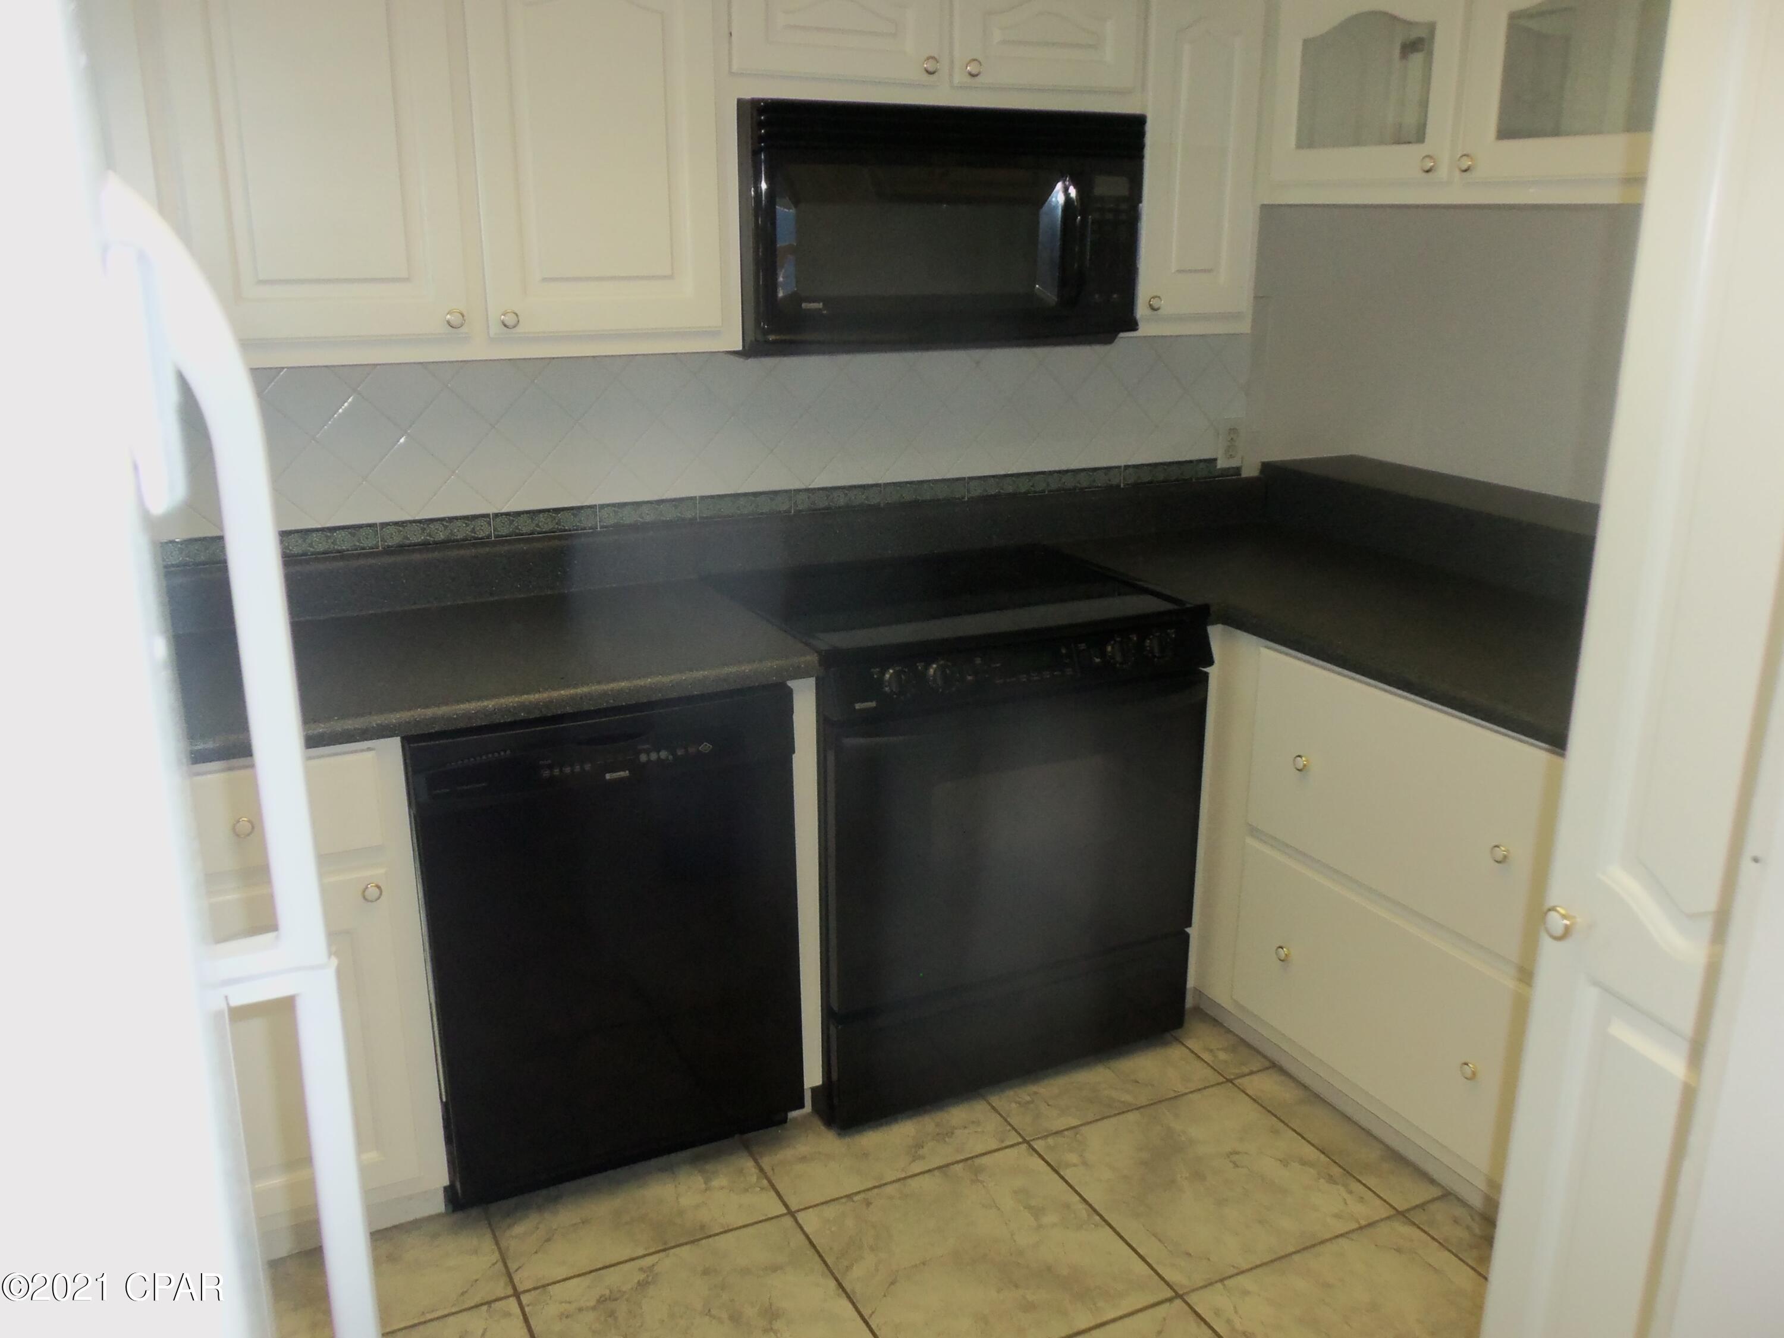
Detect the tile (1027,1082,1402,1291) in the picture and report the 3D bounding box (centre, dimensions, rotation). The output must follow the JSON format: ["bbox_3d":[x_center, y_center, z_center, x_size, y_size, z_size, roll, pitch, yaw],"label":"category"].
[{"bbox_3d":[0.543,0.881,2.490,0.447,0.010,0.447,-8,18,-25],"label":"tile"}]

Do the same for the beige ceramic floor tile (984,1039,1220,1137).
[{"bbox_3d":[0.345,0.771,2.881,0.447,0.010,0.440,-8,18,-25],"label":"beige ceramic floor tile"}]

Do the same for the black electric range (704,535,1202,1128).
[{"bbox_3d":[0.108,0.286,2.845,0.762,0.905,0.640,-8,18,-25],"label":"black electric range"}]

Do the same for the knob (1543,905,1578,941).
[{"bbox_3d":[0.594,0.225,1.280,0.027,0.030,0.030,-6,17,-19],"label":"knob"}]

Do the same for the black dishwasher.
[{"bbox_3d":[-0.554,0.405,2.565,0.605,0.852,0.600,-8,18,-25],"label":"black dishwasher"}]

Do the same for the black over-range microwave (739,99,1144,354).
[{"bbox_3d":[0.038,-0.805,2.677,0.758,0.404,0.410,-8,18,-25],"label":"black over-range microwave"}]

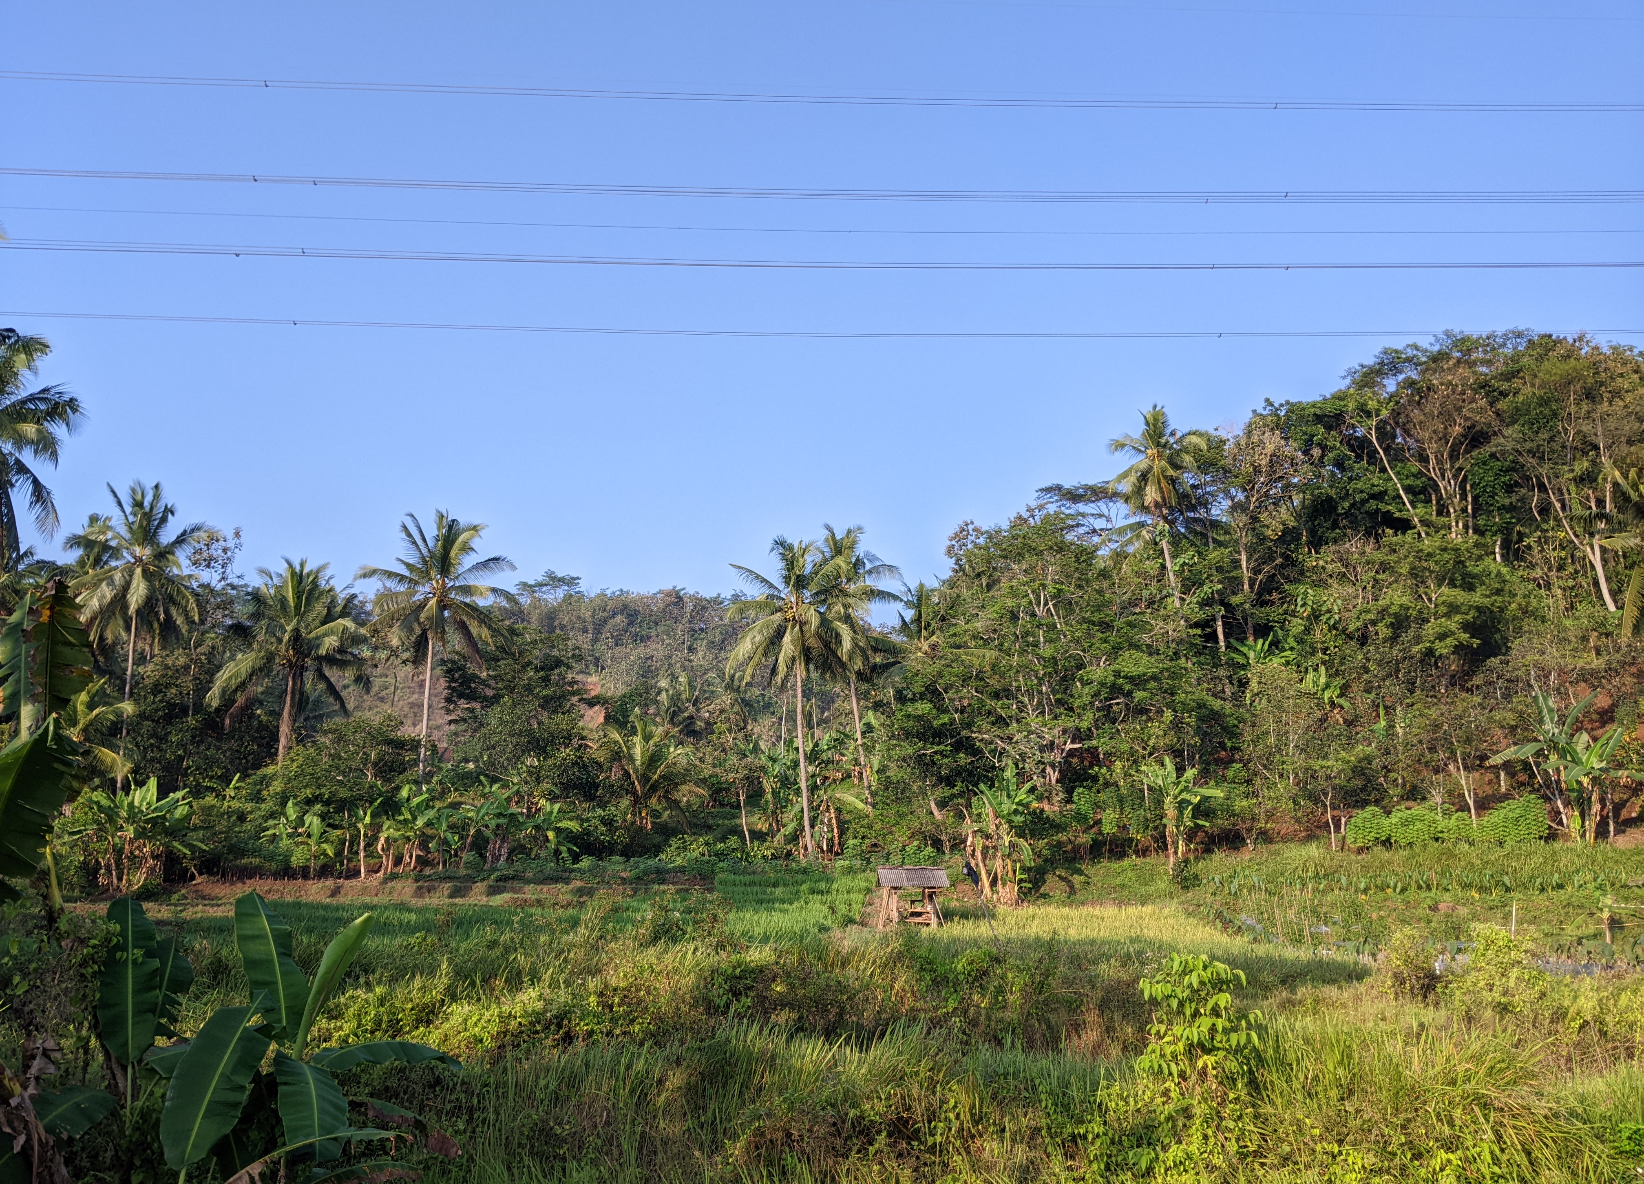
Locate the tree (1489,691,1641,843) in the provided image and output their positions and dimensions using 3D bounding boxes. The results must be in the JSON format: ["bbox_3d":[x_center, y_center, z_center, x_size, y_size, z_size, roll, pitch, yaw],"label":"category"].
[{"bbox_3d":[27.233,6.426,47.000,5.466,5.559,5.000,0,-3,0],"label":"tree"}]

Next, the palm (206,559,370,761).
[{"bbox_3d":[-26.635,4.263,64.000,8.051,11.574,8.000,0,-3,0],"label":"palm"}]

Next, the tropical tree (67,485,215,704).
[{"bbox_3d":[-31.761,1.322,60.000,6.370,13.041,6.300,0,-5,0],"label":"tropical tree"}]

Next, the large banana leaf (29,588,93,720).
[{"bbox_3d":[-4.451,0.406,7.500,0.376,0.849,0.250,0,-5,0],"label":"large banana leaf"}]

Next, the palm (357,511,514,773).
[{"bbox_3d":[-17.156,2.626,57.000,6.965,12.389,6.900,0,-5,0],"label":"palm"}]

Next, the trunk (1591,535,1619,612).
[{"bbox_3d":[40.358,-0.892,66.000,1.451,3.958,0.900,0,-3,0],"label":"trunk"}]

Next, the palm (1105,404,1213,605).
[{"bbox_3d":[21.601,-4.764,82.000,6.892,14.351,7.000,0,-3,0],"label":"palm"}]

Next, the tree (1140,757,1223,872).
[{"bbox_3d":[13.461,8.365,48.000,3.097,4.335,2.900,0,-3,0],"label":"tree"}]

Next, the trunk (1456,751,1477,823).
[{"bbox_3d":[24.637,7.509,49.000,0.833,2.891,0.550,0,-3,0],"label":"trunk"}]

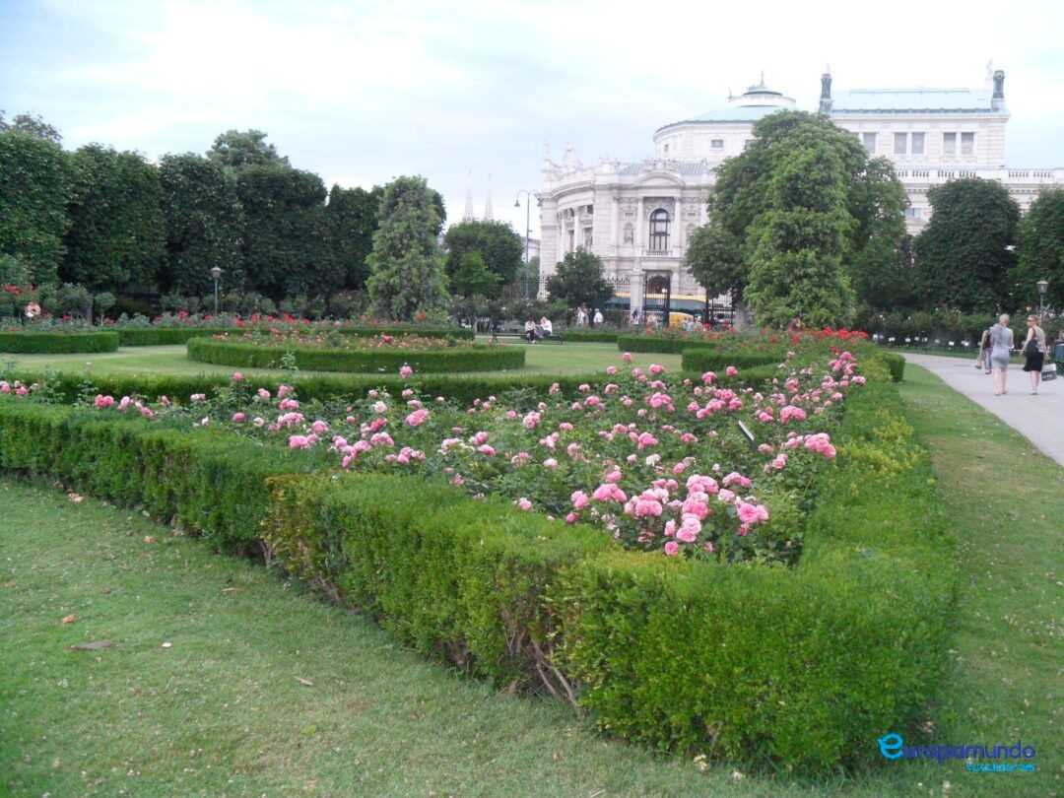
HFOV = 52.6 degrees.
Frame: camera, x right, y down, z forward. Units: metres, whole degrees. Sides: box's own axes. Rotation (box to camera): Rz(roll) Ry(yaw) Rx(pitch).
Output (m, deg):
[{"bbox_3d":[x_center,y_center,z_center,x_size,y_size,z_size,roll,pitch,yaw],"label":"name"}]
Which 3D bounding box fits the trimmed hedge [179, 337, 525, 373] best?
[{"bbox_3d":[-4.954,-1.329,30.302,9.700,0.560,9.700,0,5,-9],"label":"trimmed hedge"}]

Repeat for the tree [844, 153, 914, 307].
[{"bbox_3d":[21.753,-9.621,69.405,5.128,11.663,6.500,3,5,17],"label":"tree"}]

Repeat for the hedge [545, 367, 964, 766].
[{"bbox_3d":[3.000,0.432,10.835,1.370,0.600,14.850,3,5,17],"label":"hedge"}]

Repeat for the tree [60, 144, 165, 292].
[{"bbox_3d":[-22.262,-8.233,57.000,4.400,9.600,4.800,5,6,43],"label":"tree"}]

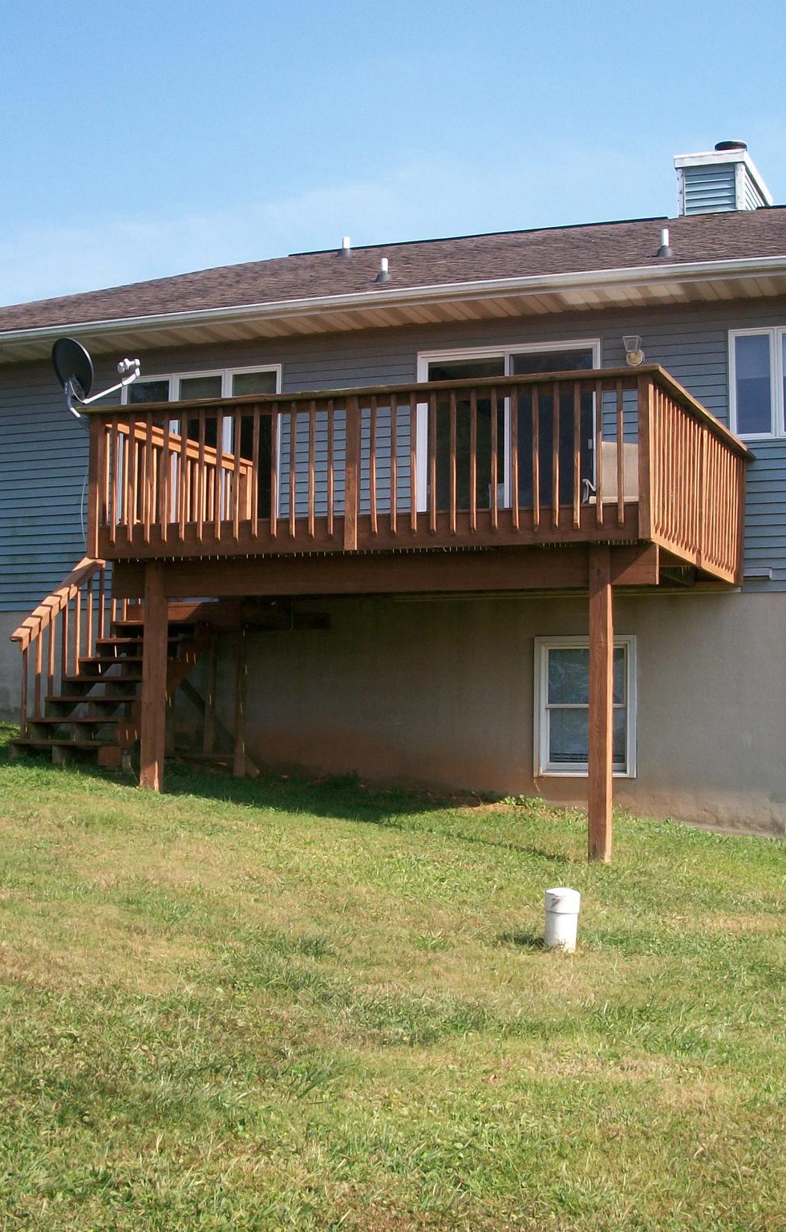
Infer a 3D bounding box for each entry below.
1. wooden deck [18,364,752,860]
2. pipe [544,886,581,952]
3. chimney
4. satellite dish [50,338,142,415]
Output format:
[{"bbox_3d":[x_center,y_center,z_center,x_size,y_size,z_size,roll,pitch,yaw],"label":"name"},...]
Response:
[{"bbox_3d":[-0.210,0.175,14.407,6.000,3.470,4.100,-1,-4,21],"label":"wooden deck"},{"bbox_3d":[0.888,1.597,8.700,0.183,0.310,0.183,1,-4,21],"label":"pipe"},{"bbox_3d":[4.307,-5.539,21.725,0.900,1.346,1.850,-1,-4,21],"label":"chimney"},{"bbox_3d":[-2.407,-1.909,13.576,0.500,0.631,0.730,-3,-6,43],"label":"satellite dish"}]

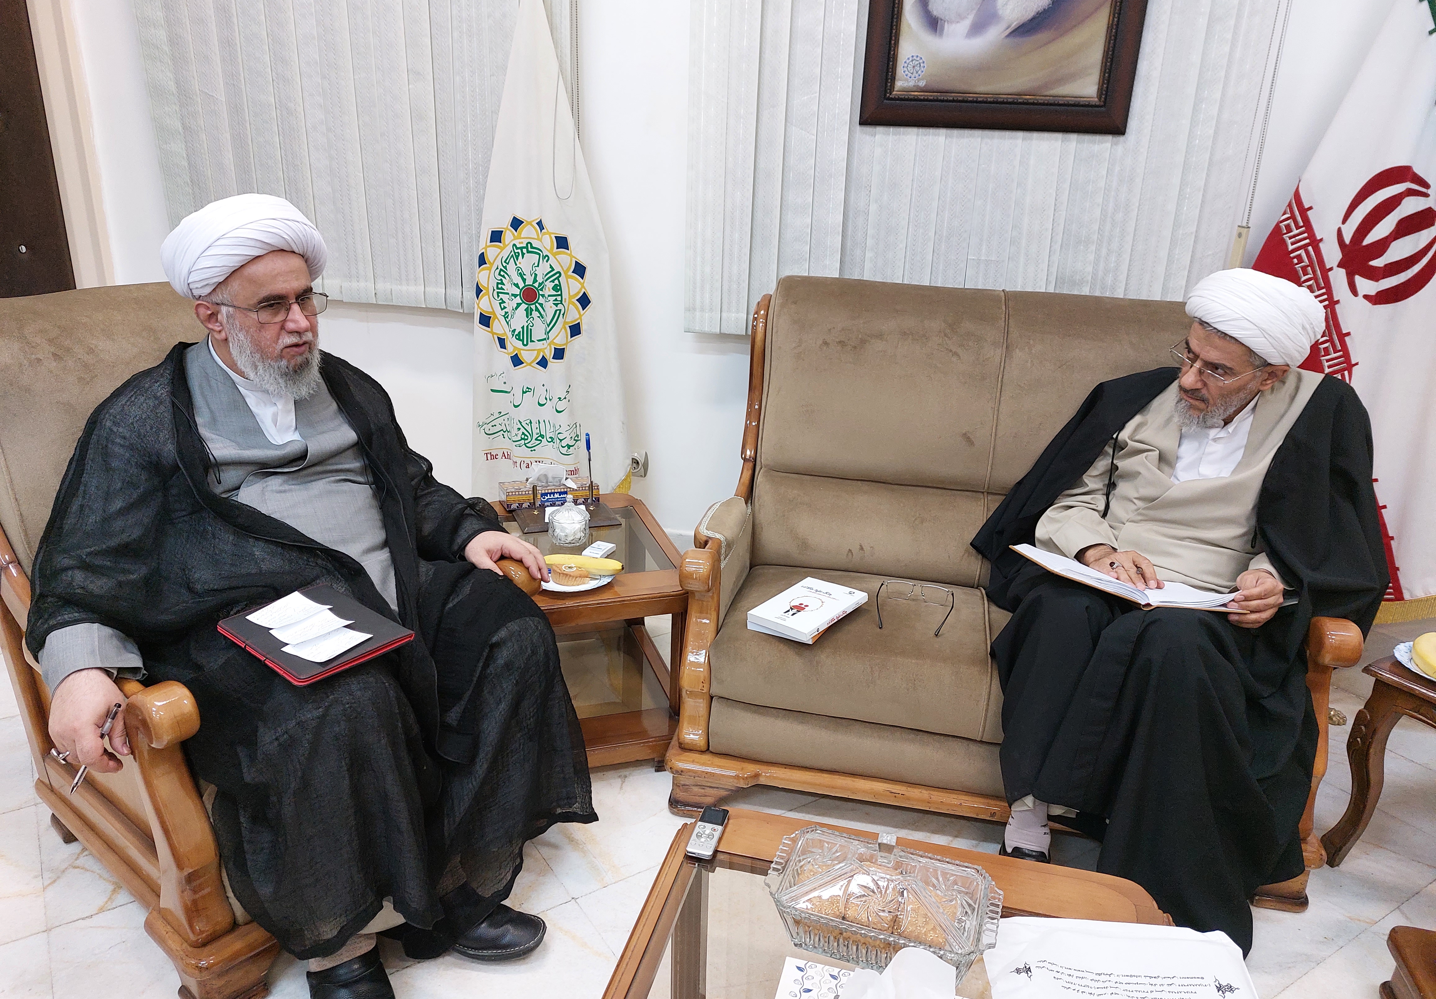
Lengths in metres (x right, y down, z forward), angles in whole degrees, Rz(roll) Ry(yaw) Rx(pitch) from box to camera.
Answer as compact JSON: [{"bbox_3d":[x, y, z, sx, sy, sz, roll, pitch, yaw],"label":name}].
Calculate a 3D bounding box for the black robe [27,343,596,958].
[{"bbox_3d":[-0.713,0.223,1.755,0.838,0.944,0.751,19,26,39],"label":"black robe"}]

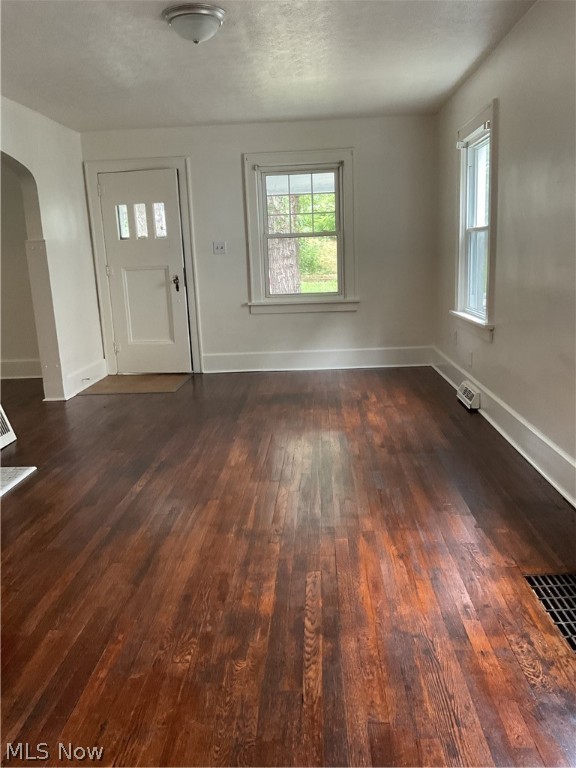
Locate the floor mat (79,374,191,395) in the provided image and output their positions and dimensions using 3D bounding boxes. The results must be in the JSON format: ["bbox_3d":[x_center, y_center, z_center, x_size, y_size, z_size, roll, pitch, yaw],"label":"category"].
[{"bbox_3d":[-1.464,-0.001,6.295,0.922,0.010,0.870,-2,12,3],"label":"floor mat"}]

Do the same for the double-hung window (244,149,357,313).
[{"bbox_3d":[0.129,-1.486,6.371,1.085,1.562,0.120,-2,12,3],"label":"double-hung window"}]

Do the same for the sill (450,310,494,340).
[{"bbox_3d":[1.380,-0.448,4.854,0.100,0.120,1.105,-2,12,3],"label":"sill"}]

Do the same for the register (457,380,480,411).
[{"bbox_3d":[1.367,0.086,4.872,0.070,0.132,0.410,-2,12,3],"label":"register"}]

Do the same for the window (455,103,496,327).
[{"bbox_3d":[1.395,-1.203,4.709,0.110,1.435,1.080,-2,12,3],"label":"window"}]

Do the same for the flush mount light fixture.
[{"bbox_3d":[-0.479,-1.833,3.322,0.325,0.150,0.325,-2,12,3],"label":"flush mount light fixture"}]

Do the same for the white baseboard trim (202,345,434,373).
[{"bbox_3d":[0.297,-0.240,6.621,2.370,0.205,0.025,-2,12,3],"label":"white baseboard trim"}]

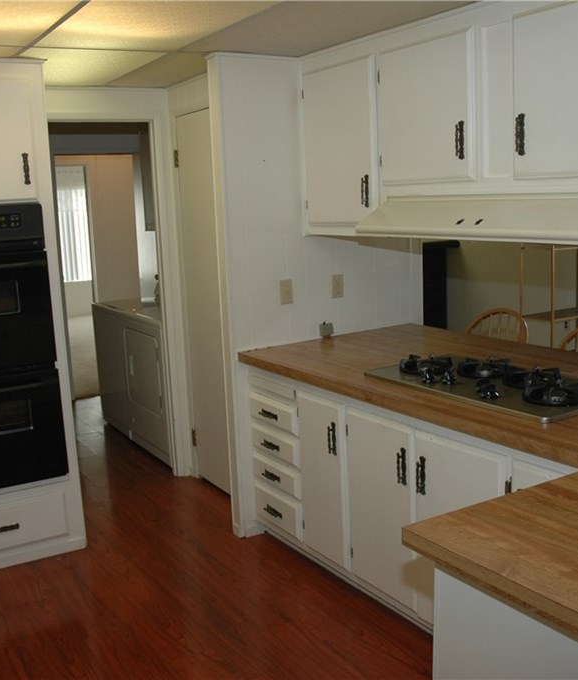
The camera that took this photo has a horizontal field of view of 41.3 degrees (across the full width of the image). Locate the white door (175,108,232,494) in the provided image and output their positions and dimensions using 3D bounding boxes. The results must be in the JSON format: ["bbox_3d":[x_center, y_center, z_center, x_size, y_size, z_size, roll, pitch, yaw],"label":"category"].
[{"bbox_3d":[-0.381,-0.175,4.161,0.040,2.085,0.690,-8,11,-31],"label":"white door"}]

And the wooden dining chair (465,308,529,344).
[{"bbox_3d":[0.889,0.377,3.863,0.480,1.030,0.440,-8,11,-31],"label":"wooden dining chair"}]

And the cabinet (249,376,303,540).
[{"bbox_3d":[0.196,0.529,3.759,0.595,0.745,0.420,-8,11,-31],"label":"cabinet"}]

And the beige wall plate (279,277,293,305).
[{"bbox_3d":[-0.008,-0.228,3.668,0.072,0.116,0.008,-9,12,-32],"label":"beige wall plate"}]

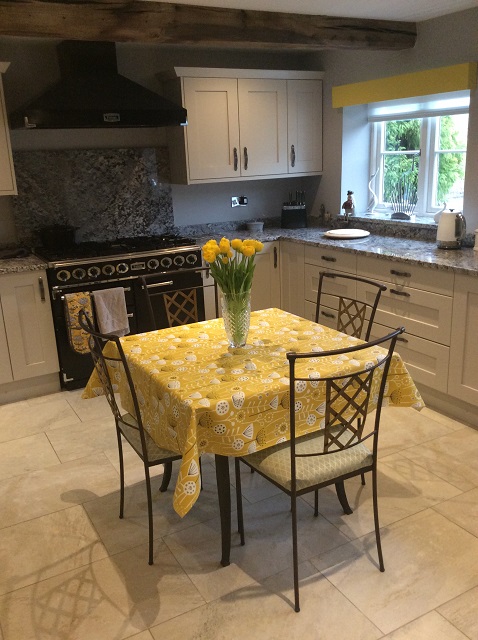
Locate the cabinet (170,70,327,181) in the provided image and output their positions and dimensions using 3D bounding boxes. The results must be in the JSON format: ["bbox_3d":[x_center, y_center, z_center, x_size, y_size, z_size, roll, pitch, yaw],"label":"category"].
[{"bbox_3d":[0.054,-1.545,4.746,1.295,0.815,0.400,-11,18,-27],"label":"cabinet"}]

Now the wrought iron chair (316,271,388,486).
[{"bbox_3d":[0.341,0.301,2.732,0.535,0.958,0.453,-11,18,-27],"label":"wrought iron chair"}]

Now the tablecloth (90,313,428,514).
[{"bbox_3d":[0.018,0.274,2.526,1.150,0.337,1.070,-11,18,-27],"label":"tablecloth"}]

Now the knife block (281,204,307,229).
[{"bbox_3d":[0.465,-0.866,4.899,0.200,0.200,0.115,1,16,10],"label":"knife block"}]

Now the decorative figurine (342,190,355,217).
[{"bbox_3d":[0.871,-0.940,4.745,0.090,0.210,0.090,-16,21,-41],"label":"decorative figurine"}]

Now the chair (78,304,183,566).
[{"bbox_3d":[-0.320,0.426,2.388,0.528,0.958,0.453,-11,18,-27],"label":"chair"}]

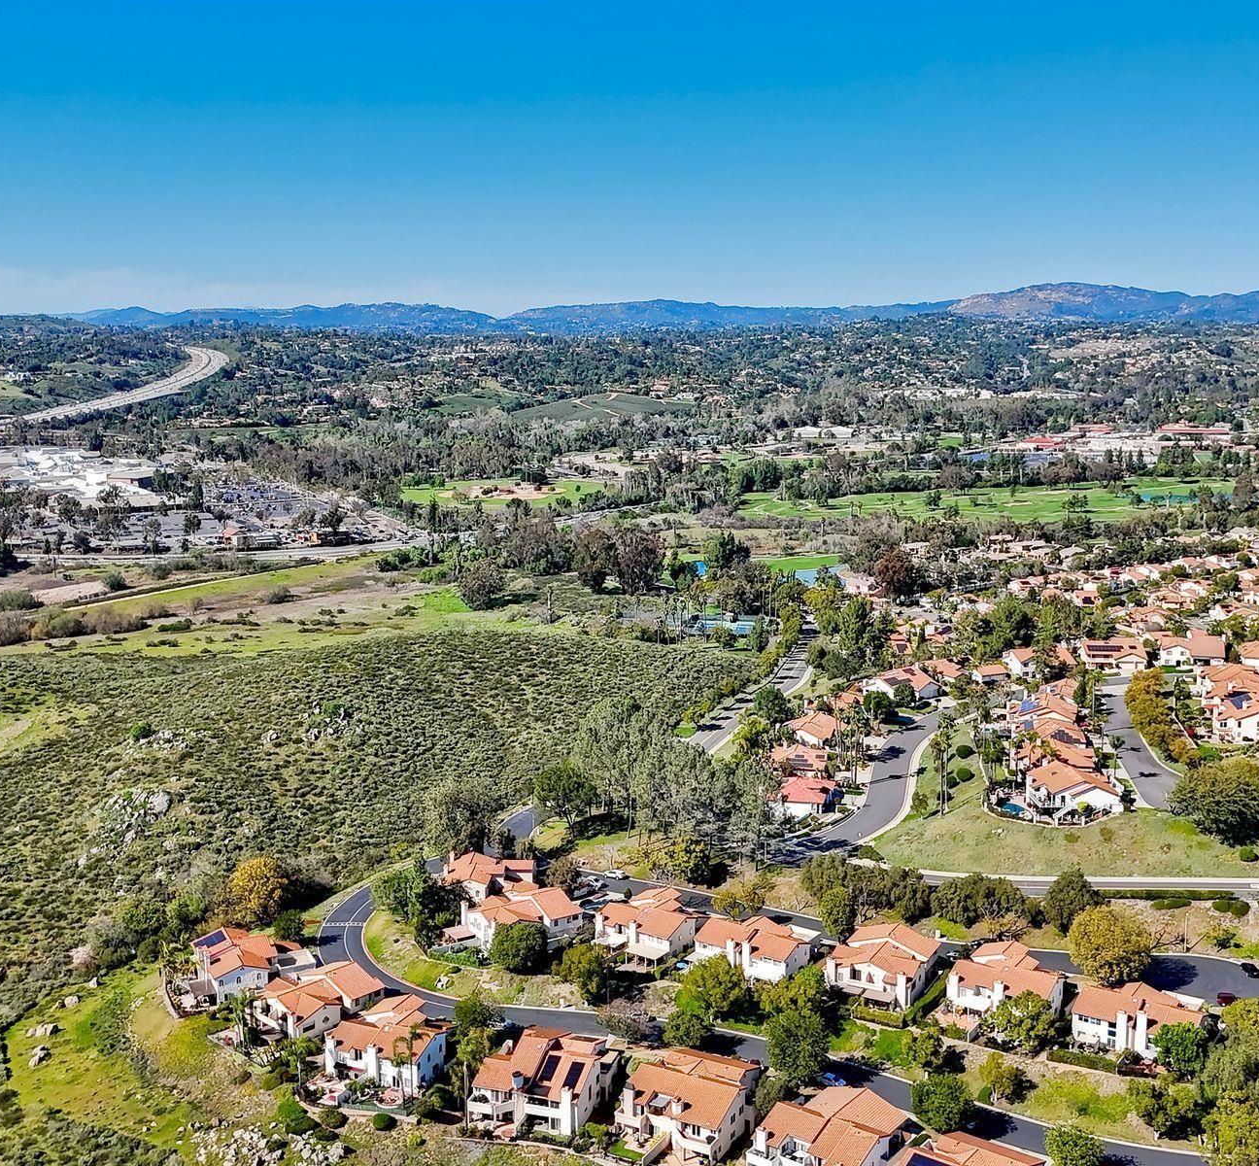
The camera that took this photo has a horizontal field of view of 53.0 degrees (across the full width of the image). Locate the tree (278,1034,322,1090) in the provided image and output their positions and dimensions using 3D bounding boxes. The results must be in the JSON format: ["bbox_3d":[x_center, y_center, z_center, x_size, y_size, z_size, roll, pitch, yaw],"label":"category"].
[{"bbox_3d":[-56.020,81.176,214.429,6.600,9.800,6.600,0,11,0],"label":"tree"}]

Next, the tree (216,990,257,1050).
[{"bbox_3d":[-69.654,77.796,223.959,6.600,10.800,6.600,0,11,0],"label":"tree"}]

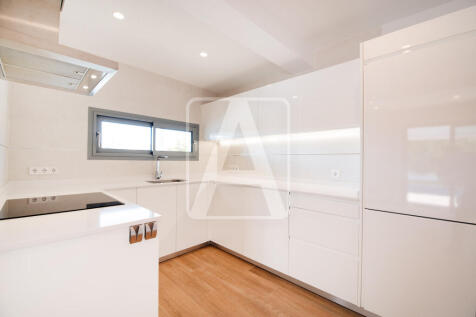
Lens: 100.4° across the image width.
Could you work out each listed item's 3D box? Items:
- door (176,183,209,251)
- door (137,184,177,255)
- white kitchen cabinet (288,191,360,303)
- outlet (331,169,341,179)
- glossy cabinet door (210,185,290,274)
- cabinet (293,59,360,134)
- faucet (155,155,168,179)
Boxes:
[{"bbox_3d":[-0.580,0.726,2.552,0.025,0.819,0.489,0,0,43],"label":"door"},{"bbox_3d":[-0.883,0.701,2.166,0.020,0.775,0.447,0,-1,42],"label":"door"},{"bbox_3d":[0.918,0.741,1.950,0.594,0.819,0.570,0,0,43],"label":"white kitchen cabinet"},{"bbox_3d":[1.086,0.164,2.220,0.083,0.083,0.012,0,-1,42],"label":"outlet"},{"bbox_3d":[0.081,0.733,2.350,1.181,0.819,0.025,0,0,43],"label":"glossy cabinet door"},{"bbox_3d":[1.010,-0.582,2.086,0.625,0.630,0.338,0,0,43],"label":"cabinet"},{"bbox_3d":[-0.999,0.116,2.603,0.250,0.310,0.070,0,-1,42],"label":"faucet"}]

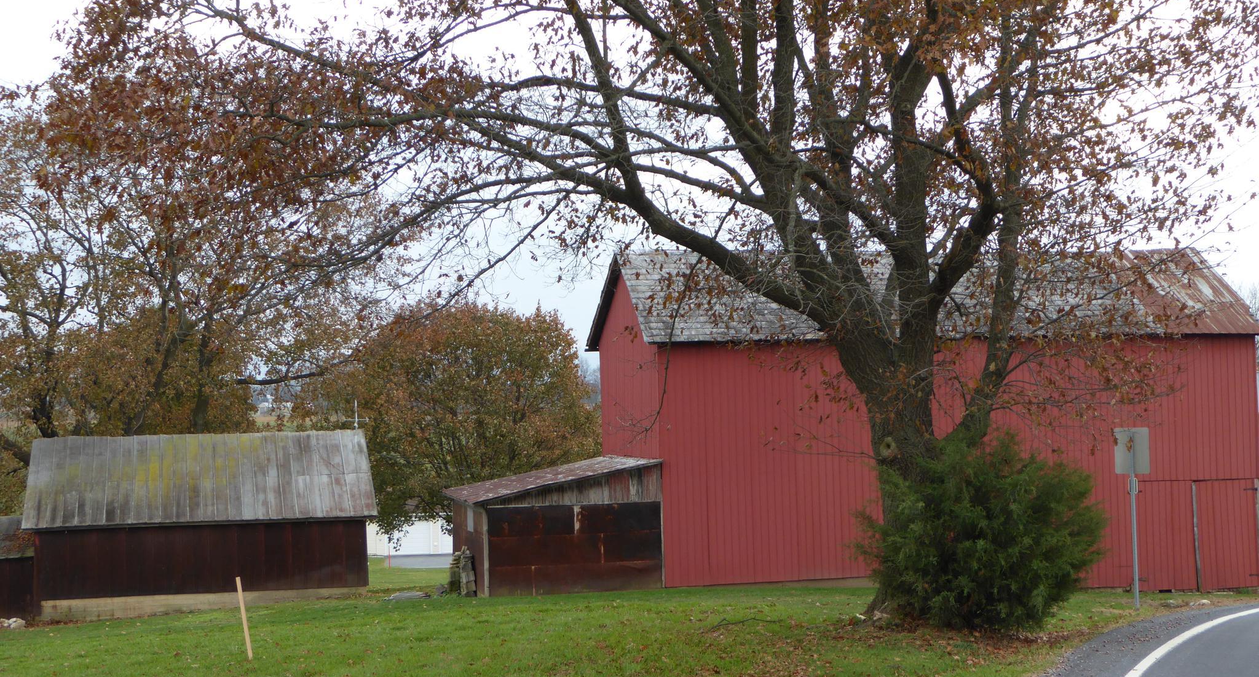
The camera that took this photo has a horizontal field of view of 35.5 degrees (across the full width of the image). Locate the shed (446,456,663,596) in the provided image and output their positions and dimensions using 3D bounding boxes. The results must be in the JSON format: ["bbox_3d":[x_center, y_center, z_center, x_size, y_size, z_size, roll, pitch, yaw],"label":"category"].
[{"bbox_3d":[-1.738,3.943,42.517,3.850,2.640,5.800,-1,-2,-12],"label":"shed"}]

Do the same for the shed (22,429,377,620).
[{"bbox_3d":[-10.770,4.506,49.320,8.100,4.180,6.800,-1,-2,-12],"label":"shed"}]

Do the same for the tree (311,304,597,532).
[{"bbox_3d":[-5.527,3.270,63.964,9.615,8.818,9.615,-1,-2,-12],"label":"tree"}]

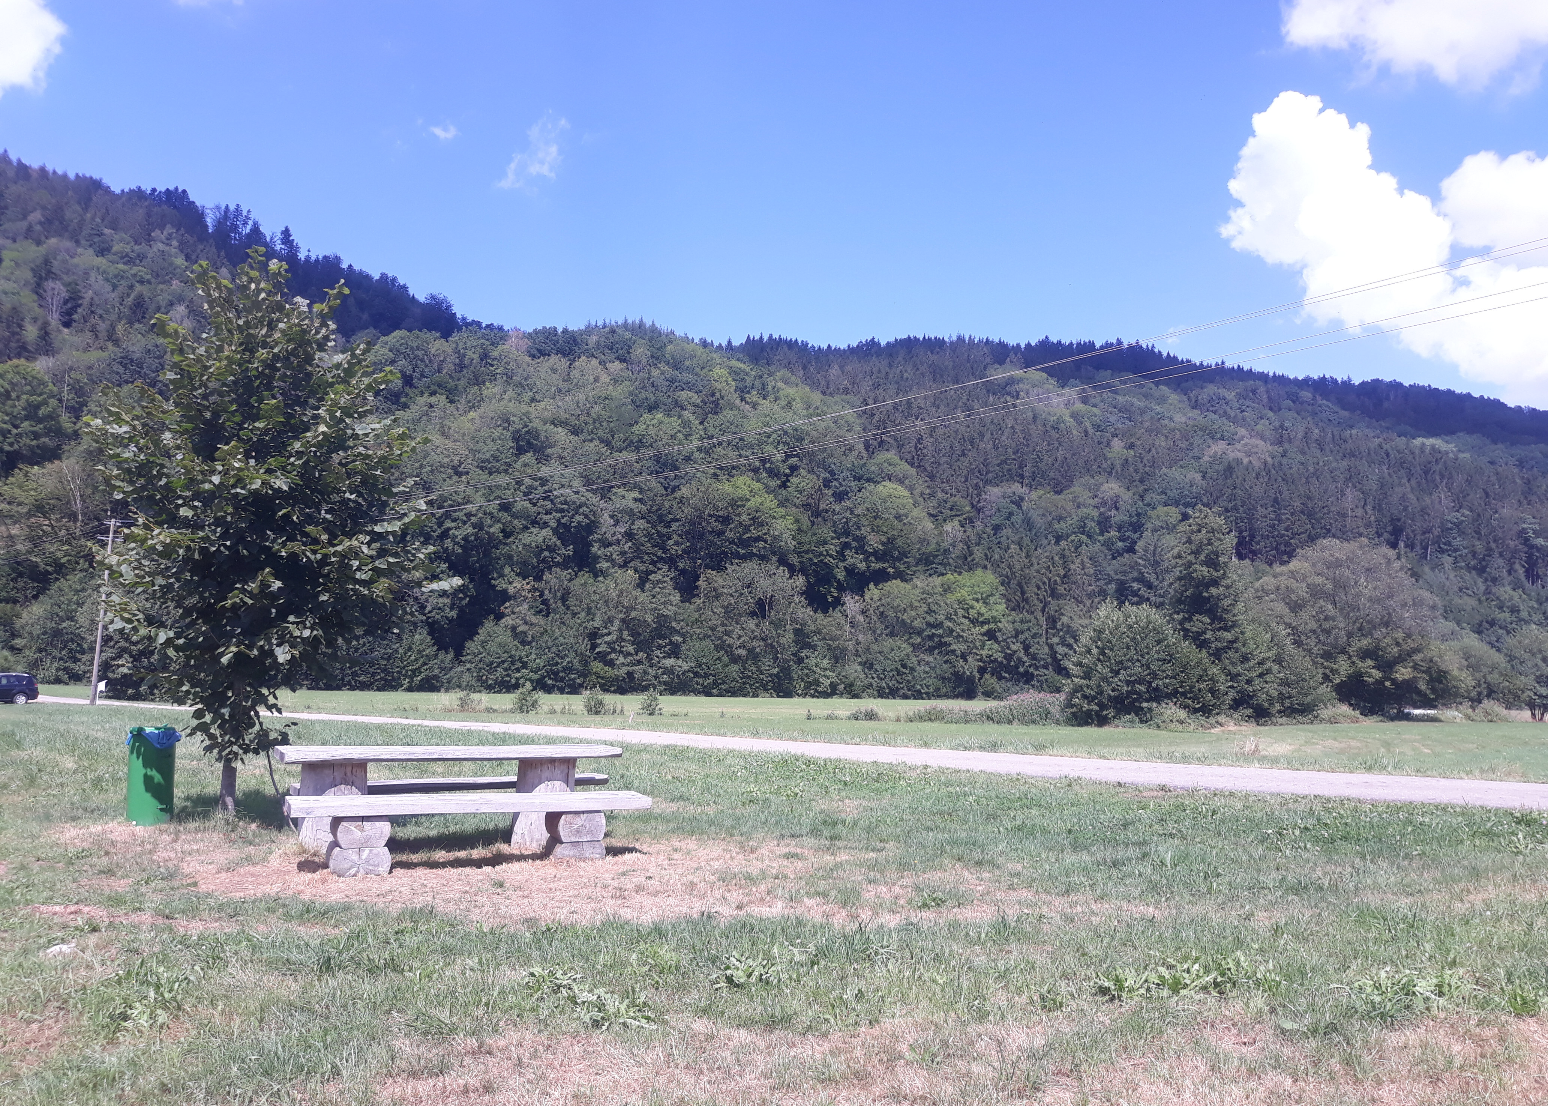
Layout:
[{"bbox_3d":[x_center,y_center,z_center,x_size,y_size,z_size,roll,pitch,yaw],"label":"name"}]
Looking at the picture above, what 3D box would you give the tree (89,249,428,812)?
[{"bbox_3d":[-4.892,-0.271,11.452,3.208,5.375,3.000,1,-5,0],"label":"tree"}]

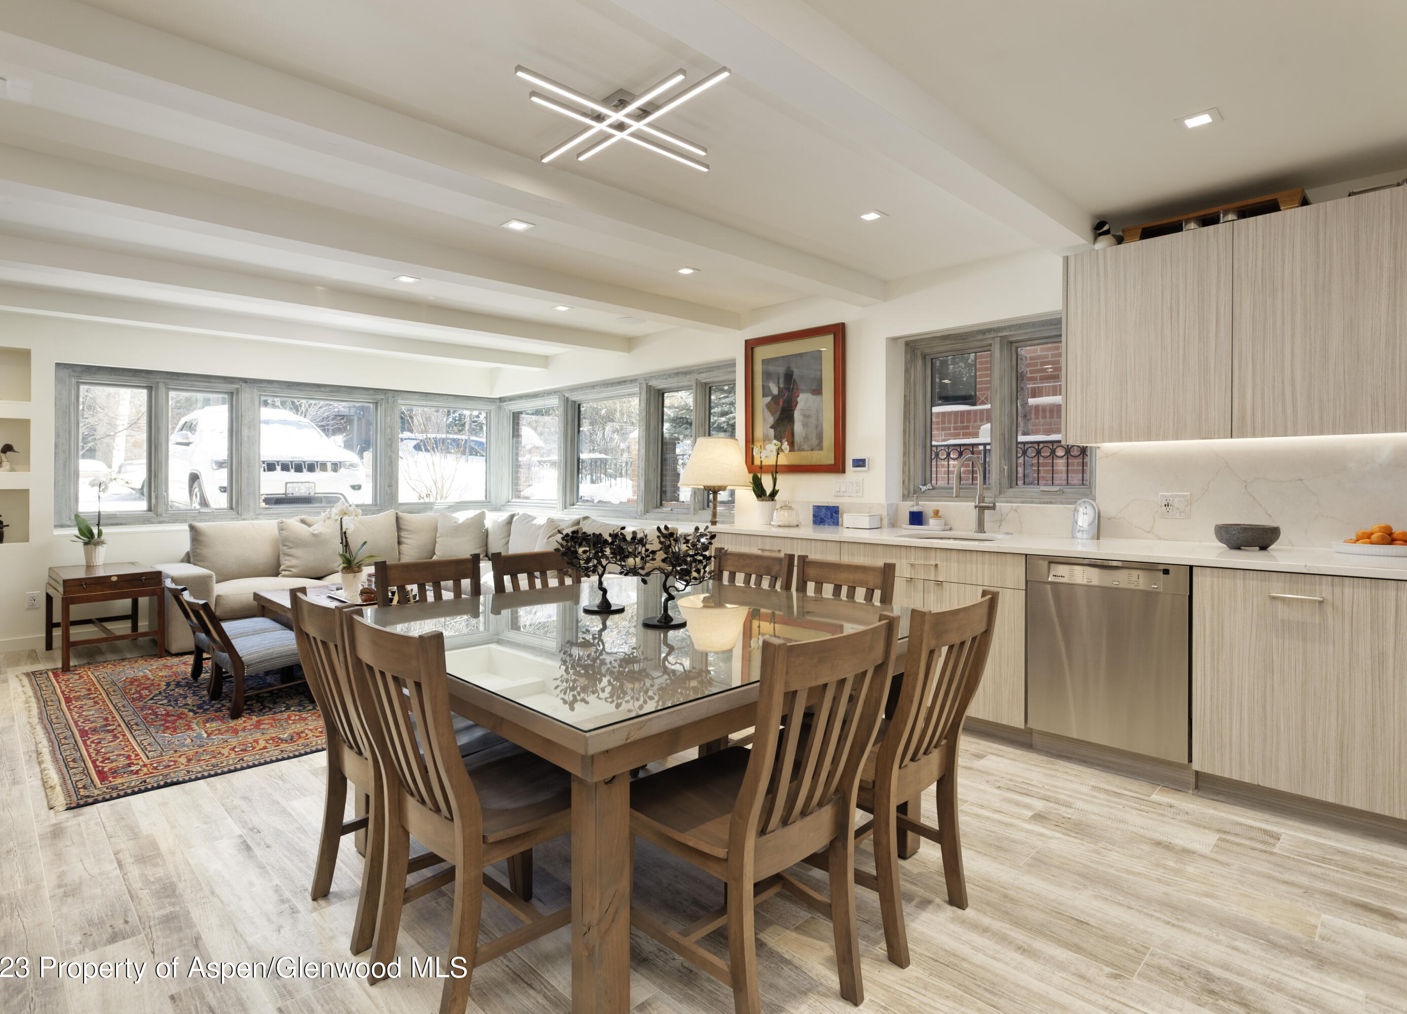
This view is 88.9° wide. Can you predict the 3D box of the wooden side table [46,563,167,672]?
[{"bbox_3d":[-4.332,0.761,5.195,0.930,0.605,0.545,1,3,42],"label":"wooden side table"}]

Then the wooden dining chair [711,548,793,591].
[{"bbox_3d":[0.034,0.642,2.871,0.540,0.900,0.450,-1,2,-45],"label":"wooden dining chair"}]

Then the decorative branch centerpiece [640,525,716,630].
[{"bbox_3d":[-0.082,0.222,2.320,0.250,0.320,0.240,0,2,0],"label":"decorative branch centerpiece"}]

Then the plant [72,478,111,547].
[{"bbox_3d":[-4.650,0.063,5.450,0.270,0.570,0.220,-2,3,-40],"label":"plant"}]

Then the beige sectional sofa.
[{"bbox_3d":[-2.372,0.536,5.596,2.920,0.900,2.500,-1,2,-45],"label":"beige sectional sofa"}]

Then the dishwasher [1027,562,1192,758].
[{"bbox_3d":[1.837,0.595,3.137,0.580,0.770,0.600,-2,3,-44],"label":"dishwasher"}]

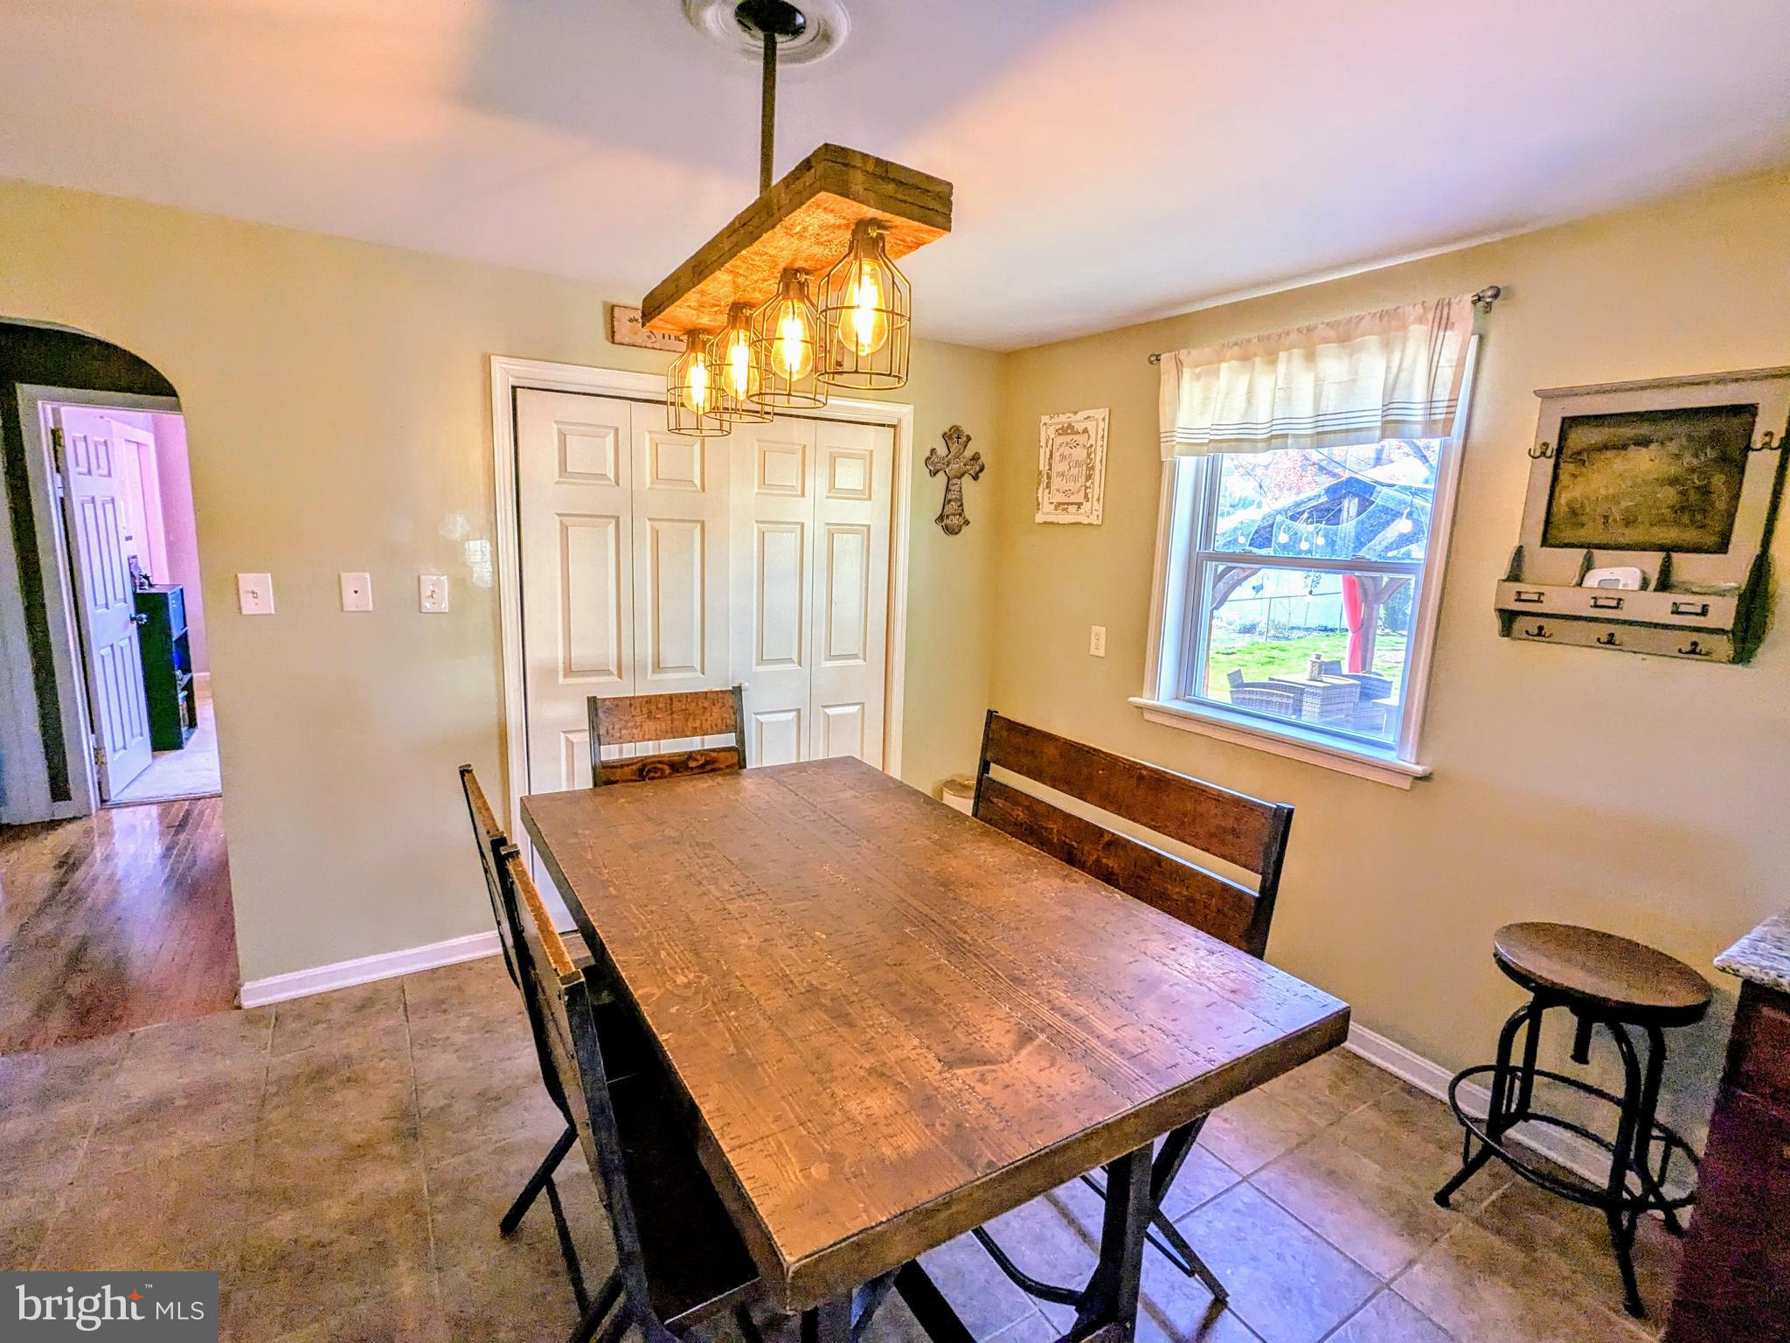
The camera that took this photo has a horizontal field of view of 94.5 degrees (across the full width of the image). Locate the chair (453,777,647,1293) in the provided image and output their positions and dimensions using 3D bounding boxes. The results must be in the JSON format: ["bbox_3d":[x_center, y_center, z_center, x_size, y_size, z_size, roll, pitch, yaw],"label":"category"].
[{"bbox_3d":[-0.557,0.758,1.725,0.530,1.108,0.470,-4,12,-33],"label":"chair"}]

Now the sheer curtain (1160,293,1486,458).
[{"bbox_3d":[1.250,-0.890,2.627,0.060,0.372,1.018,-4,12,-32],"label":"sheer curtain"}]

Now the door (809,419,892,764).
[{"bbox_3d":[-0.212,-0.065,3.751,0.387,2.024,0.035,-4,12,-32],"label":"door"}]

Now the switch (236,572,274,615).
[{"bbox_3d":[-1.954,-0.235,2.535,0.080,0.124,0.020,-4,12,-32],"label":"switch"}]

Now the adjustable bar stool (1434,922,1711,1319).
[{"bbox_3d":[1.642,1.012,1.985,0.450,0.670,0.450,-4,12,-33],"label":"adjustable bar stool"}]

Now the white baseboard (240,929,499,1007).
[{"bbox_3d":[-1.771,1.025,2.897,0.830,0.083,0.015,-4,12,-32],"label":"white baseboard"}]

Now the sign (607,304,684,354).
[{"bbox_3d":[-0.614,-1.244,3.139,0.885,0.130,0.020,-4,11,-29],"label":"sign"}]

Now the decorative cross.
[{"bbox_3d":[0.265,-0.854,3.719,0.318,0.489,0.025,-4,11,-29],"label":"decorative cross"}]

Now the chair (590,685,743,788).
[{"bbox_3d":[-0.574,0.647,2.323,0.450,1.100,0.550,-3,11,-27],"label":"chair"}]

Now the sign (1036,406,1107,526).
[{"bbox_3d":[0.756,-0.864,3.538,0.025,0.462,0.406,-4,12,-32],"label":"sign"}]

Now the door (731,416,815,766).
[{"bbox_3d":[-0.522,-0.023,3.488,0.366,2.025,0.035,-4,11,-29],"label":"door"}]

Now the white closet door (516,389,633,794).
[{"bbox_3d":[-1.188,0.007,3.148,0.395,2.024,0.035,-4,12,-32],"label":"white closet door"}]

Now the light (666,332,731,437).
[{"bbox_3d":[-0.402,-0.590,1.700,0.125,0.210,0.125,-4,12,-32],"label":"light"}]

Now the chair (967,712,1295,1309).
[{"bbox_3d":[0.272,0.752,1.930,0.585,1.107,0.945,-4,12,-33],"label":"chair"}]

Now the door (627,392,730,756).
[{"bbox_3d":[-0.845,-0.003,3.306,0.376,2.025,0.035,-4,11,-29],"label":"door"}]

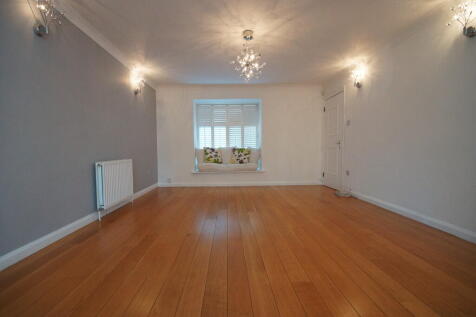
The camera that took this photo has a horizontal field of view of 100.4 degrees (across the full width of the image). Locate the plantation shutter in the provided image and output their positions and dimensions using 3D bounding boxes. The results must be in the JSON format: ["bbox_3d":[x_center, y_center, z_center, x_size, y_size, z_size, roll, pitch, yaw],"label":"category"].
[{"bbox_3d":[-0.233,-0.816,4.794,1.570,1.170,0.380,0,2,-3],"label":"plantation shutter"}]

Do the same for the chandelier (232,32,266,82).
[{"bbox_3d":[0.138,-1.335,2.607,0.450,0.609,0.450,0,2,-3],"label":"chandelier"}]

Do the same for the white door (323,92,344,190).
[{"bbox_3d":[2.052,-0.327,4.253,0.070,1.980,0.790,0,2,-3],"label":"white door"}]

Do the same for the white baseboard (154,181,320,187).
[{"bbox_3d":[0.088,0.612,4.692,3.873,0.095,0.020,0,2,-3],"label":"white baseboard"}]

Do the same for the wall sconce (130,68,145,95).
[{"bbox_3d":[-1.709,-1.354,3.468,0.190,0.410,0.250,0,2,-3],"label":"wall sconce"}]

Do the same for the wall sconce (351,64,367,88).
[{"bbox_3d":[1.984,-1.393,3.332,0.190,0.410,0.250,0,2,-3],"label":"wall sconce"}]

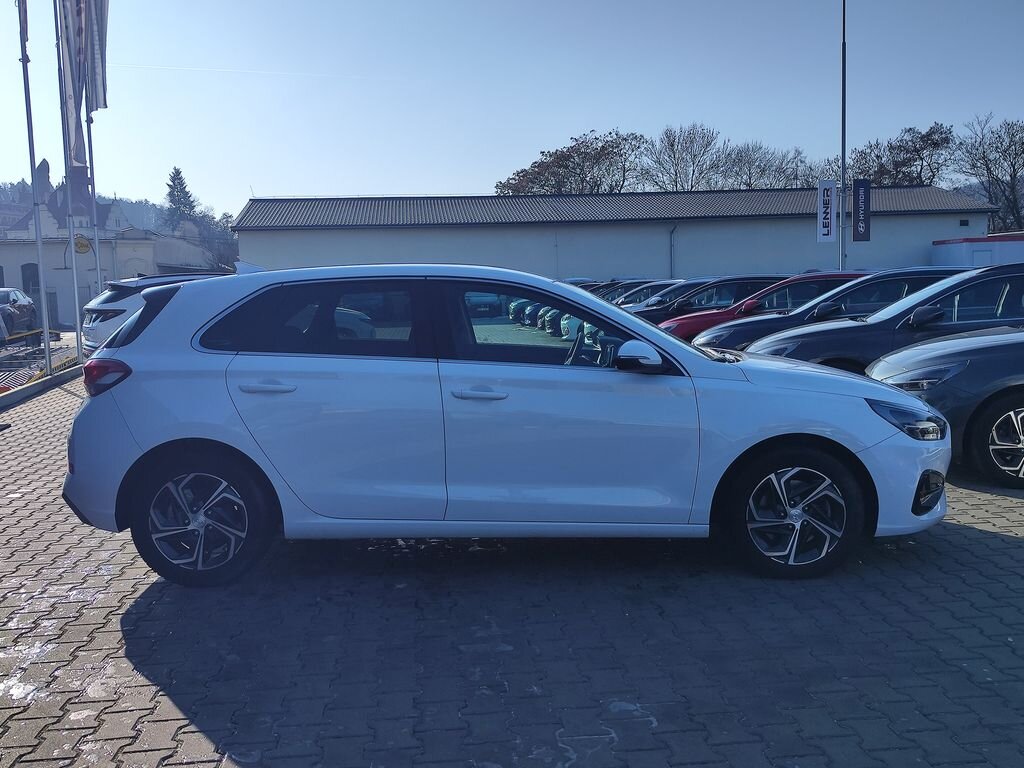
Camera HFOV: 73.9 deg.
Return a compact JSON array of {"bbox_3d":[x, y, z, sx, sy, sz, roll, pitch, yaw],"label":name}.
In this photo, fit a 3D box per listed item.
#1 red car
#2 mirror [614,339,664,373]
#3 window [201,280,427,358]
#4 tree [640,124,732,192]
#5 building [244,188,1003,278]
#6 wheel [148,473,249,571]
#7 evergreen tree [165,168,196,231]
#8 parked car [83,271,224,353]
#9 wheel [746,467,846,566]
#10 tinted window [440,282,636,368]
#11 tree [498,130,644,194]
[{"bbox_3d":[4.000,-0.965,10.750,4.360,1.460,1.800,-2,8,-7],"label":"red car"},{"bbox_3d":[0.540,-0.121,2.884,0.180,0.160,0.240,-1,8,0],"label":"mirror"},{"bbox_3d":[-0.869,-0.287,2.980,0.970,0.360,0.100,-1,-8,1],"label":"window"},{"bbox_3d":[13.336,-12.992,52.000,7.000,13.986,7.000,-1,6,0],"label":"tree"},{"bbox_3d":[6.400,-8.100,41.600,42.500,7.100,9.800,-2,6,-7],"label":"building"},{"bbox_3d":[-1.395,0.605,3.103,0.440,0.440,0.180,-1,8,0],"label":"wheel"},{"bbox_3d":[-46.400,-23.900,95.000,4.800,12.500,4.800,-1,6,0],"label":"evergreen tree"},{"bbox_3d":[-4.380,-0.944,11.200,4.500,1.650,1.865,-7,10,-40],"label":"parked car"},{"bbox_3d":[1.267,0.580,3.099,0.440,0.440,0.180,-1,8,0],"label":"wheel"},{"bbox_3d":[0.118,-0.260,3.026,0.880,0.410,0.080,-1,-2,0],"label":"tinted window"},{"bbox_3d":[4.547,-12.610,52.000,11.600,13.527,10.000,-1,6,0],"label":"tree"}]

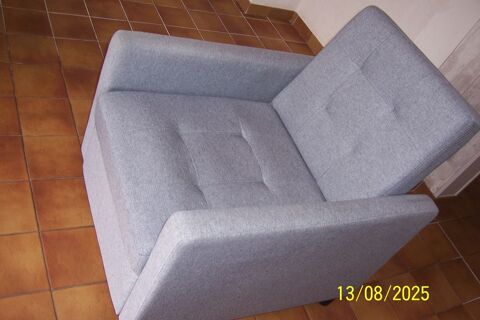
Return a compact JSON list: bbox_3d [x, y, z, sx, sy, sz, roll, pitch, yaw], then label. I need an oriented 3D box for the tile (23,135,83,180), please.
[{"bbox_3d":[-0.655,-0.010,1.615,0.199,0.010,0.199,-3,51,-33],"label":"tile"}]

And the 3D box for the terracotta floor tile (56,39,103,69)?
[{"bbox_3d":[-0.715,-0.480,2.048,0.200,0.010,0.200,-3,51,-33],"label":"terracotta floor tile"}]

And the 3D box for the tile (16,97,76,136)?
[{"bbox_3d":[-0.729,-0.163,1.719,0.200,0.010,0.200,-3,51,-33],"label":"tile"}]

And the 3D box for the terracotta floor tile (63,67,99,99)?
[{"bbox_3d":[-0.638,-0.325,1.939,0.200,0.010,0.200,-3,51,-33],"label":"terracotta floor tile"}]

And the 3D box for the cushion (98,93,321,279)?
[{"bbox_3d":[-0.065,0.036,1.367,0.608,0.127,0.517,-3,51,-33],"label":"cushion"}]

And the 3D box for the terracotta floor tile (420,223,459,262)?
[{"bbox_3d":[0.935,0.393,2.161,0.199,0.010,0.199,-3,51,-33],"label":"terracotta floor tile"}]

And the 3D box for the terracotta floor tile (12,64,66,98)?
[{"bbox_3d":[-0.809,-0.314,1.826,0.199,0.010,0.199,-3,51,-33],"label":"terracotta floor tile"}]

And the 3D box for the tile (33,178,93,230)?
[{"bbox_3d":[-0.574,0.145,1.502,0.200,0.010,0.200,-3,51,-33],"label":"tile"}]

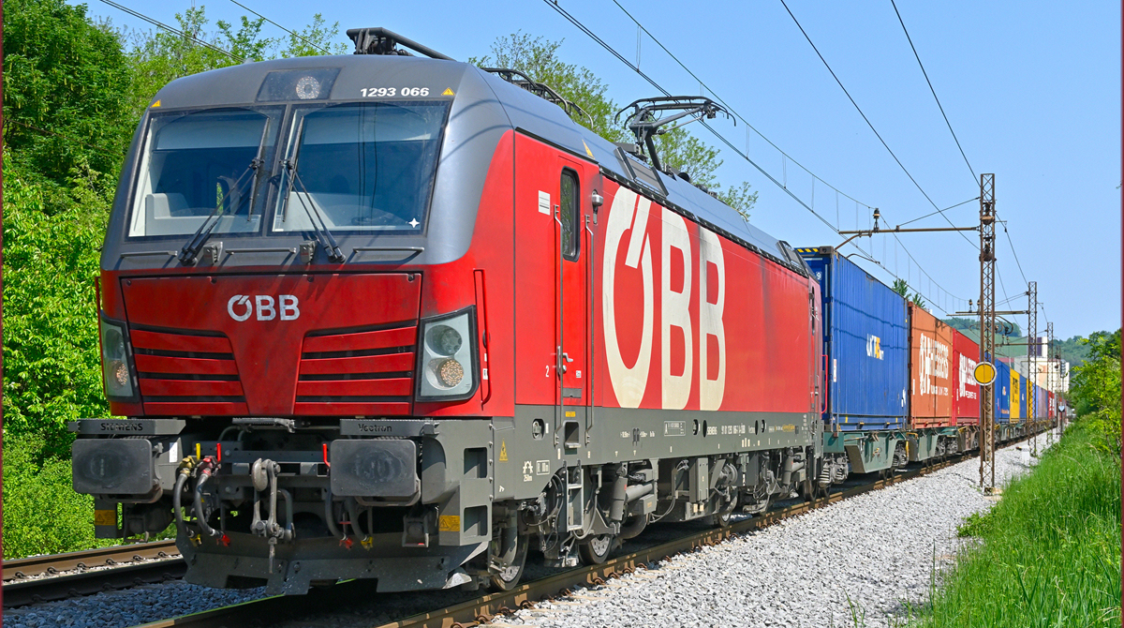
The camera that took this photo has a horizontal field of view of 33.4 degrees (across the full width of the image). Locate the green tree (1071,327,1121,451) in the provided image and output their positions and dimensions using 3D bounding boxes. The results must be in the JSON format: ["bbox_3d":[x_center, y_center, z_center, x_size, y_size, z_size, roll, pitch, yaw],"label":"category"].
[{"bbox_3d":[13.200,2.050,45.000,2.300,3.400,2.300,0,-3,16],"label":"green tree"}]

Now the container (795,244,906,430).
[{"bbox_3d":[4.845,0.790,36.320,2.500,2.896,13.700,0,-3,16],"label":"container"}]

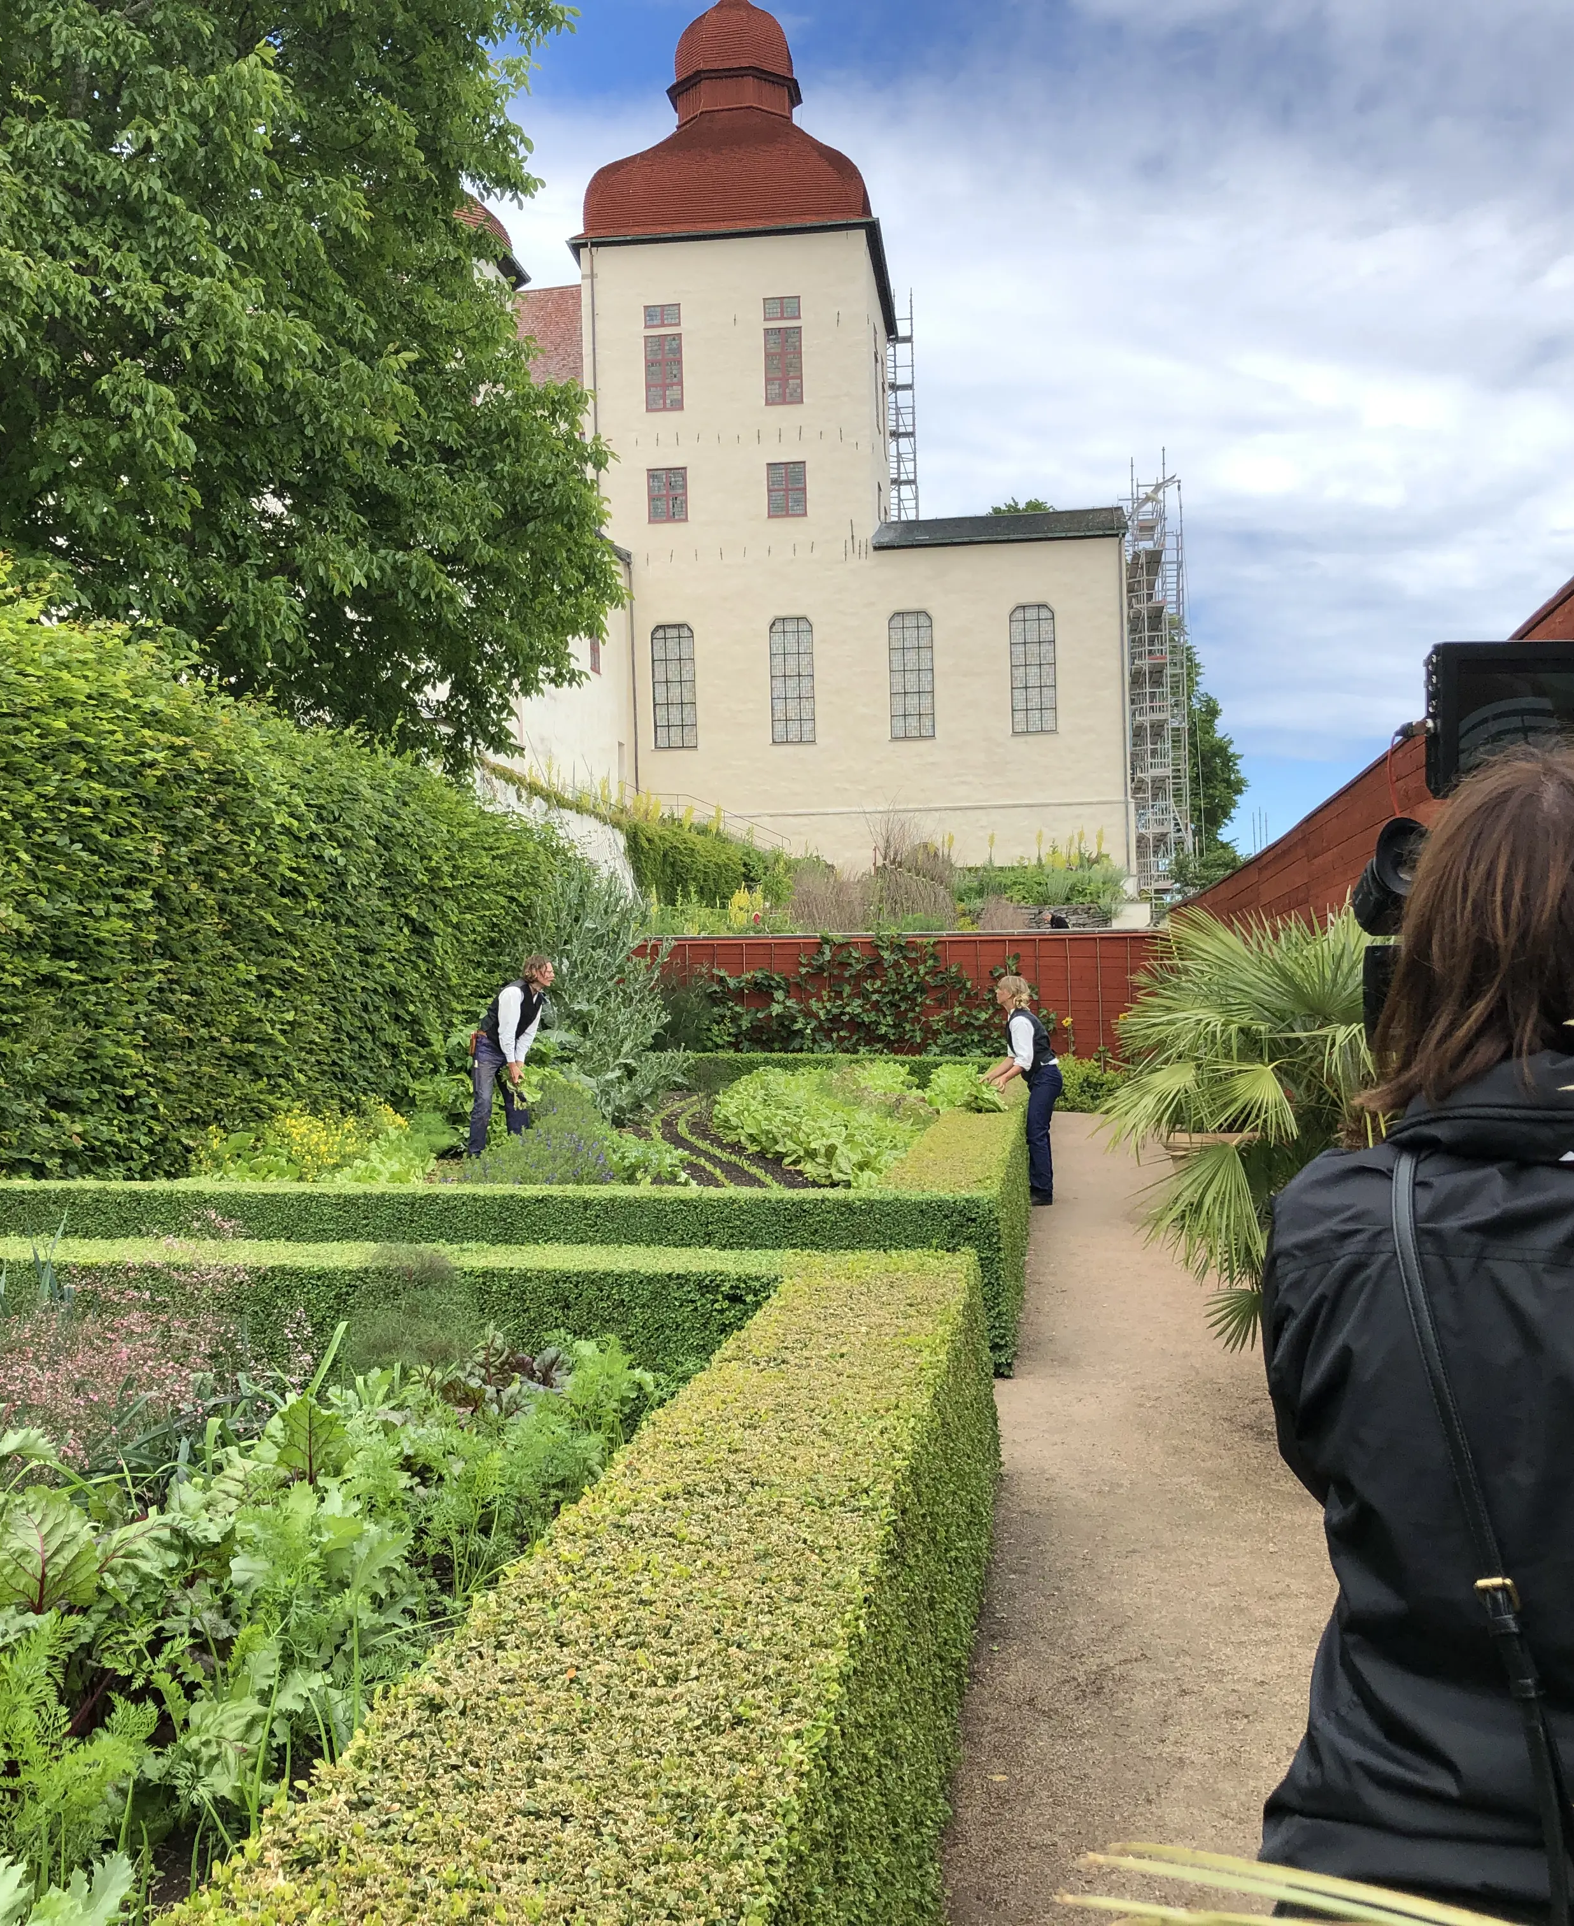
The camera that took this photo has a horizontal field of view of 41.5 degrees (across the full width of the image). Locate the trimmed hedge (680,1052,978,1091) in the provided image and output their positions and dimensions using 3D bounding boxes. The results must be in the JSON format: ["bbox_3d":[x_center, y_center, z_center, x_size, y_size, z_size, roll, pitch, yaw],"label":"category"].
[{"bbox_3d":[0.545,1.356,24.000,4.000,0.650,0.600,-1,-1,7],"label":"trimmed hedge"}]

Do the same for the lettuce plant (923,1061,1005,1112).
[{"bbox_3d":[1.234,0.867,14.600,0.580,0.380,0.500,-1,-1,0],"label":"lettuce plant"}]

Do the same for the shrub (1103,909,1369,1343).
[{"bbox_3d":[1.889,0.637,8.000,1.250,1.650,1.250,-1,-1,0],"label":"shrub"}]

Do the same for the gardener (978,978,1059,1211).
[{"bbox_3d":[1.631,0.875,14.500,0.570,1.600,0.480,-1,-1,9],"label":"gardener"}]

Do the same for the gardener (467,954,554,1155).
[{"bbox_3d":[-2.239,0.746,16.800,0.680,1.620,0.550,-2,-1,18],"label":"gardener"}]

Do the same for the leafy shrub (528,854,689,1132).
[{"bbox_3d":[-1.668,0.270,19.300,1.450,2.450,1.400,-1,-1,0],"label":"leafy shrub"}]

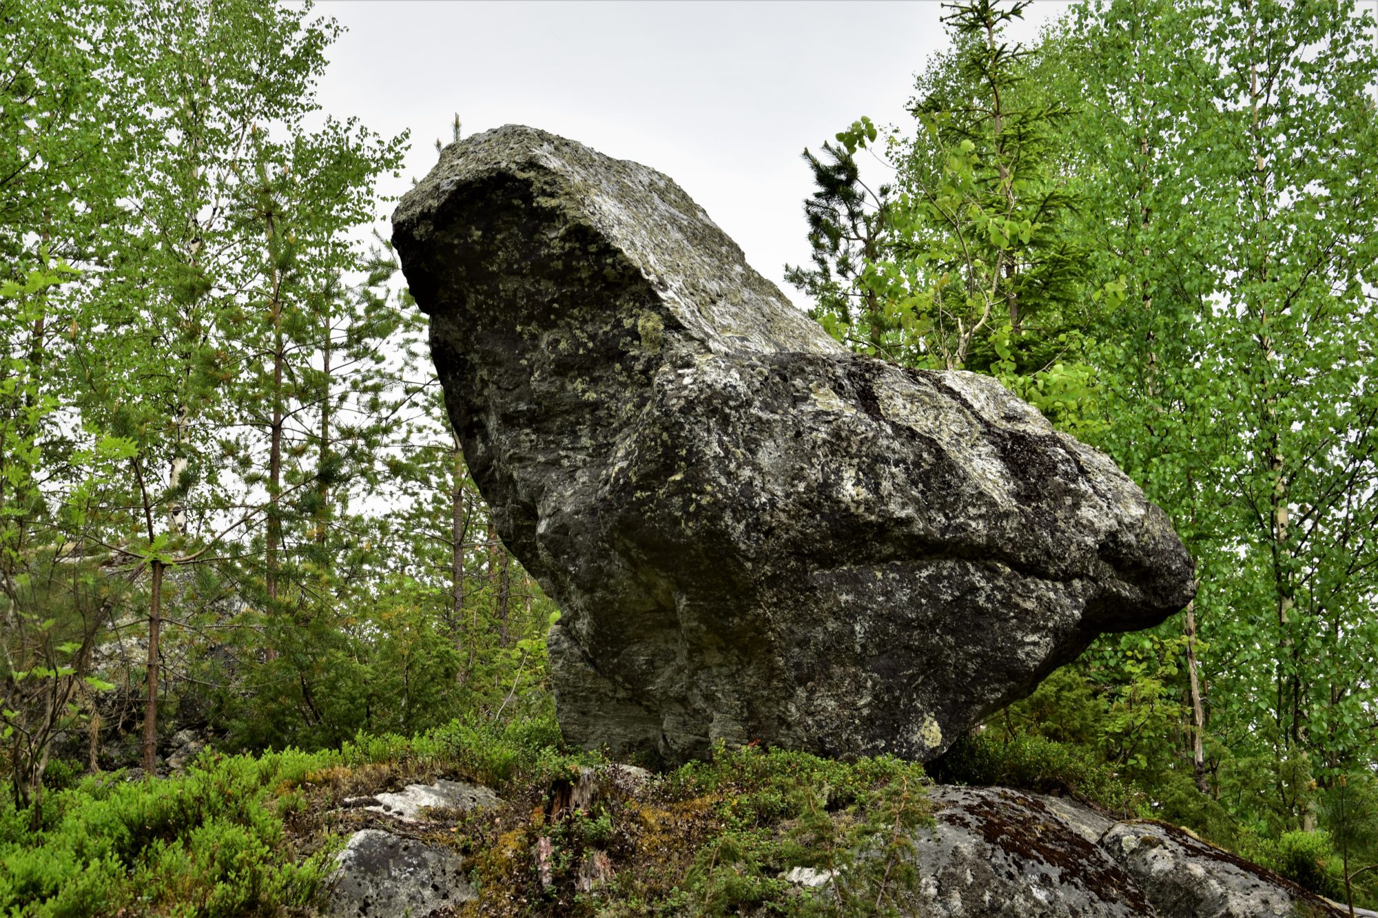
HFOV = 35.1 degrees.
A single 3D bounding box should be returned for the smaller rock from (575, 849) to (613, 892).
[{"bbox_3d":[-0.307,1.342,7.100,0.120,0.140,0.100,0,-8,0],"label":"smaller rock"}]

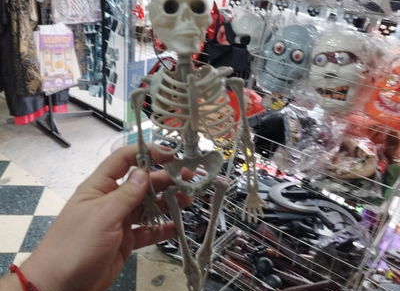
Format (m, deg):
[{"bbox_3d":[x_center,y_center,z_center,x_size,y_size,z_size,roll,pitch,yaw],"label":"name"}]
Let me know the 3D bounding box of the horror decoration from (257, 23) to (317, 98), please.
[{"bbox_3d":[0.317,-0.327,1.412,0.192,0.268,0.105,29,23,20],"label":"horror decoration"}]

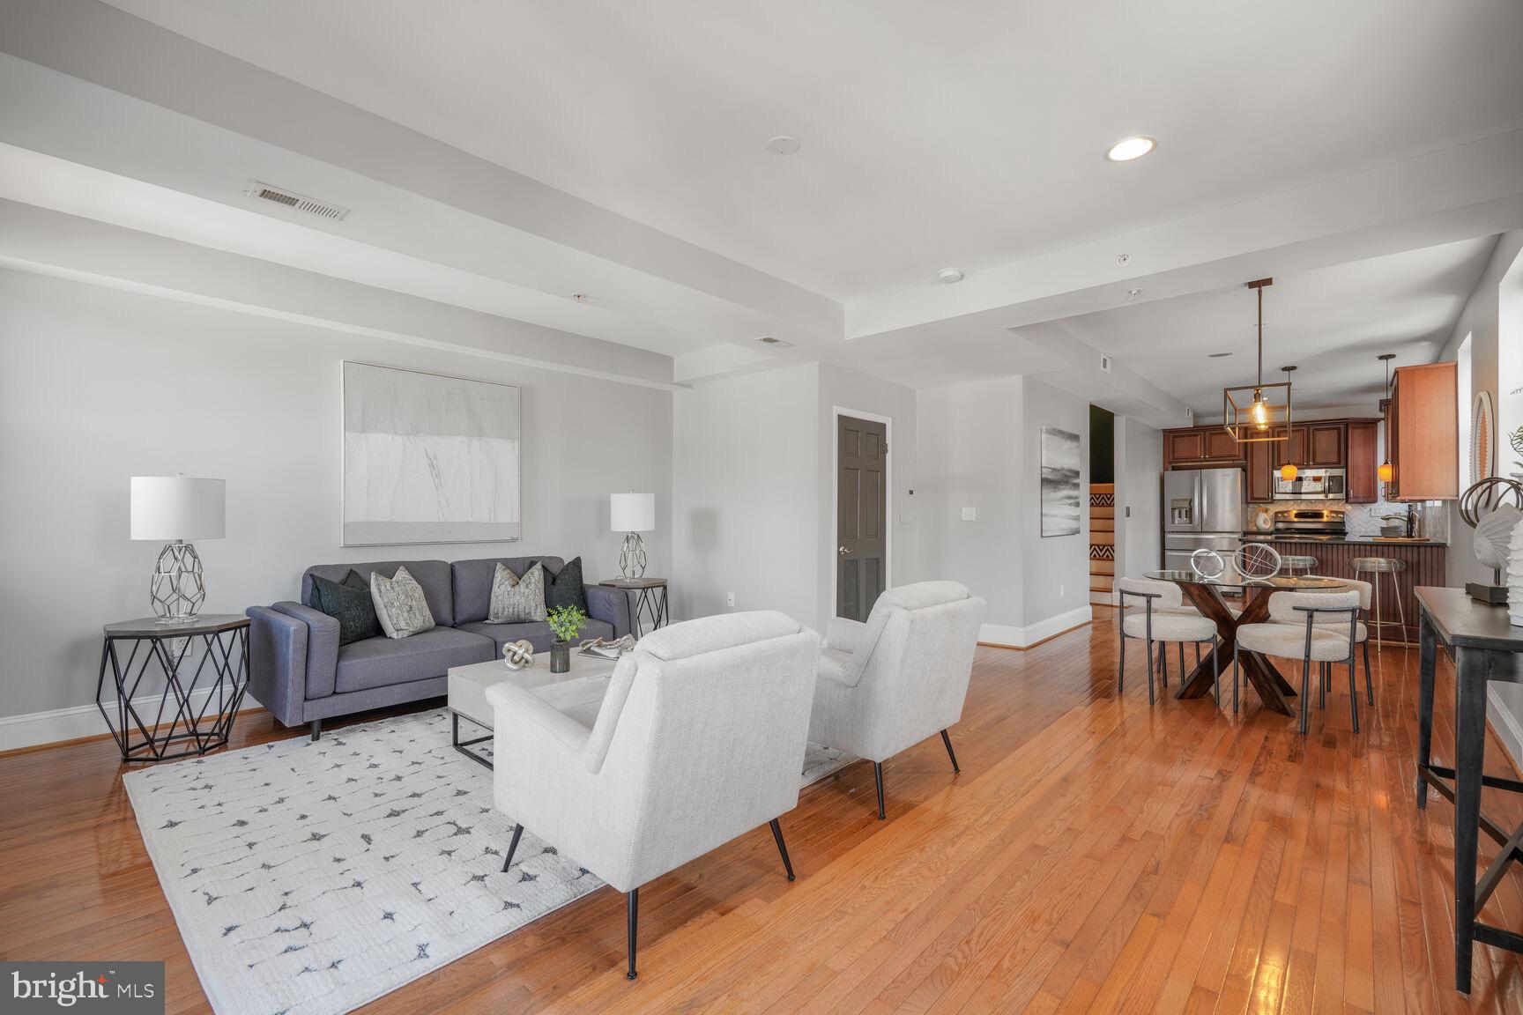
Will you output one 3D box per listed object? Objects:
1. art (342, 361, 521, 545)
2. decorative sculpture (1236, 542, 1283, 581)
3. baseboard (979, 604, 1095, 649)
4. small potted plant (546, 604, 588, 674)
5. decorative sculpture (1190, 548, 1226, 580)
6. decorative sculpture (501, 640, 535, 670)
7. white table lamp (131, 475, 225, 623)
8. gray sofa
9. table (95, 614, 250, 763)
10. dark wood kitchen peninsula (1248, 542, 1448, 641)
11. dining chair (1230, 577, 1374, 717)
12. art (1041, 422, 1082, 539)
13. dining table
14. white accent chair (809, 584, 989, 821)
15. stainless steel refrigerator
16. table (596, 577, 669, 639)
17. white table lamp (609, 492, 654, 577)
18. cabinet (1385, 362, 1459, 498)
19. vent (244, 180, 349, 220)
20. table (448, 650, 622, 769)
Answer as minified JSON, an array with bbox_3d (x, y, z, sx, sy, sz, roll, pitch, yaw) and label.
[{"bbox_3d":[-2.333,-0.345,4.906,0.040,1.225,1.240,0,-1,42],"label":"art"},{"bbox_3d":[3.209,0.350,4.382,0.250,0.236,0.100,0,-1,38],"label":"decorative sculpture"},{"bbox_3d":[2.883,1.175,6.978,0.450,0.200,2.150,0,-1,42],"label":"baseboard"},{"bbox_3d":[-1.002,0.657,3.412,0.200,0.335,0.200,0,-1,42],"label":"small potted plant"},{"bbox_3d":[2.965,0.374,4.492,0.200,0.205,0.070,0,0,34],"label":"decorative sculpture"},{"bbox_3d":[-1.212,0.738,3.345,0.145,0.135,0.150,0,-1,42],"label":"decorative sculpture"},{"bbox_3d":[-3.024,0.207,3.513,0.370,0.765,0.370,0,-1,42],"label":"white table lamp"},{"bbox_3d":[-1.987,0.801,4.517,0.890,0.860,2.170,0,-1,42],"label":"gray sofa"},{"bbox_3d":[-2.954,0.898,3.428,0.575,0.630,0.575,0,-1,42],"label":"table"},{"bbox_3d":[5.929,0.824,6.949,1.500,0.930,0.620,0,-1,42],"label":"dark wood kitchen peninsula"},{"bbox_3d":[3.596,0.855,4.372,0.500,0.765,0.520,0,0,-1],"label":"dining chair"},{"bbox_3d":[2.950,-0.234,6.651,0.040,1.020,1.110,0,-1,42],"label":"art"},{"bbox_3d":[3.141,0.856,4.451,1.110,0.760,1.110,0,-1,42],"label":"dining table"},{"bbox_3d":[0.471,0.771,3.078,0.850,0.890,0.730,0,-1,42],"label":"white accent chair"},{"bbox_3d":[6.439,0.395,9.792,0.910,1.780,0.840,0,-1,42],"label":"stainless steel refrigerator"},{"bbox_3d":[-1.031,0.919,5.460,0.575,0.630,0.575,0,-1,42],"label":"table"},{"bbox_3d":[-1.111,0.239,5.846,0.375,0.765,0.375,0,-1,0],"label":"white table lamp"},{"bbox_3d":[5.889,-0.609,6.027,0.345,1.100,1.300,0,-1,42],"label":"cabinet"},{"bbox_3d":[-1.803,-1.184,2.637,0.148,0.020,0.318,0,-1,42],"label":"vent"},{"bbox_3d":[-0.914,1.007,3.559,0.670,0.400,1.160,0,-1,42],"label":"table"}]

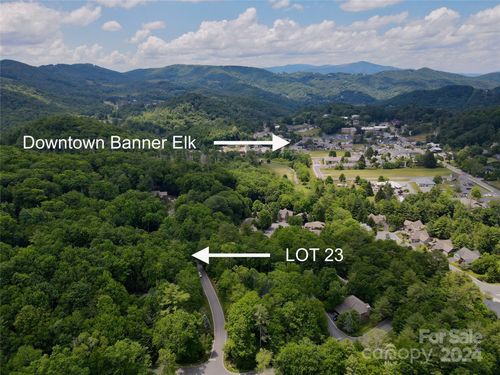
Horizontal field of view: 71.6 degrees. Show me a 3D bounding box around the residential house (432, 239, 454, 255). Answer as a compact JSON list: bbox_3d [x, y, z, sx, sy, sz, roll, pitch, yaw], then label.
[{"bbox_3d":[150.560,45.120,269.790,13.500,6.800,12.000,13,22,36],"label":"residential house"}]

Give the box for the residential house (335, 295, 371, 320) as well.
[{"bbox_3d":[57.060,65.000,193.260,16.000,7.200,14.000,-14,22,-38],"label":"residential house"}]

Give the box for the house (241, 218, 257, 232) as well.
[{"bbox_3d":[-1.410,32.960,306.970,13.500,7.500,12.000,-8,19,-24],"label":"house"}]

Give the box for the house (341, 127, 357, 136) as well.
[{"bbox_3d":[242.140,-135.870,853.150,35.000,13.000,17.000,0,18,0],"label":"house"}]

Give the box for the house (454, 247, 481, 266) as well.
[{"bbox_3d":[159.560,49.570,254.620,14.500,7.500,14.000,-11,21,-30],"label":"house"}]

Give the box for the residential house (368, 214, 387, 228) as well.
[{"bbox_3d":[115.780,30.500,314.740,15.000,7.500,11.500,7,19,21],"label":"residential house"}]

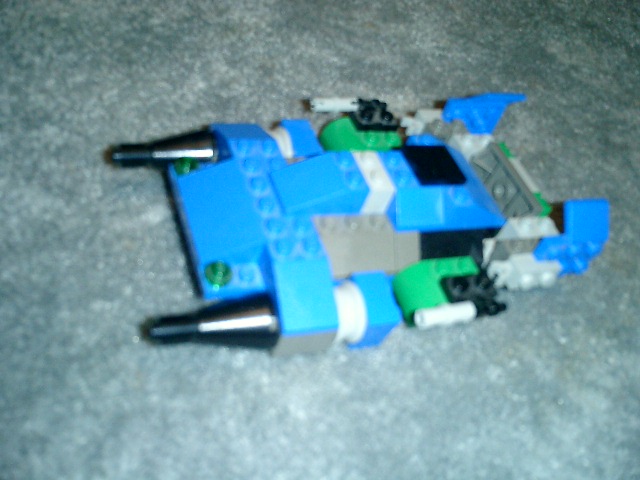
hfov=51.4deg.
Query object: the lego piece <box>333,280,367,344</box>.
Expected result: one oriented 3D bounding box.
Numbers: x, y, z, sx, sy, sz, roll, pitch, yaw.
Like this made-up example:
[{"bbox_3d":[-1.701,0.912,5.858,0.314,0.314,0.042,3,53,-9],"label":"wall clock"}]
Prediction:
[{"bbox_3d":[0.005,0.020,0.186,0.008,0.016,0.016,-3,52,-26],"label":"lego piece"}]

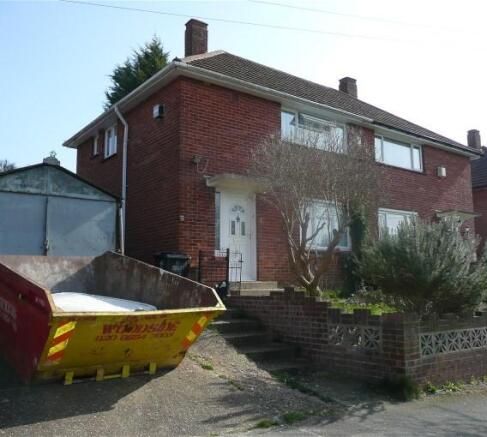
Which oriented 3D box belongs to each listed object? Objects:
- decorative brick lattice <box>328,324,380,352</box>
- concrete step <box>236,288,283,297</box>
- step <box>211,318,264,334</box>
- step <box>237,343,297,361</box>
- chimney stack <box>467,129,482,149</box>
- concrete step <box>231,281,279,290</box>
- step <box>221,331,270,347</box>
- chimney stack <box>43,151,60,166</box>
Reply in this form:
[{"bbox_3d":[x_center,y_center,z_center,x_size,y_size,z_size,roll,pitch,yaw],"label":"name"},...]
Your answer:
[{"bbox_3d":[1.498,1.589,6.315,0.090,0.300,0.890,5,-8,-36],"label":"decorative brick lattice"},{"bbox_3d":[0.207,1.629,10.266,1.380,0.150,0.380,5,-9,-35],"label":"concrete step"},{"bbox_3d":[-0.253,1.763,7.704,0.920,0.170,0.400,5,-9,-35],"label":"step"},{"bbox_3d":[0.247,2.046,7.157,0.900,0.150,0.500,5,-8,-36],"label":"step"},{"bbox_3d":[12.078,-3.824,24.673,0.580,1.400,0.480,5,-9,-35],"label":"chimney stack"},{"bbox_3d":[0.136,1.508,10.537,1.300,0.180,0.450,5,-8,-36],"label":"concrete step"},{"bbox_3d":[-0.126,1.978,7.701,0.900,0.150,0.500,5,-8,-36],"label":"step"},{"bbox_3d":[-3.828,-1.196,9.400,0.320,0.310,0.300,5,-9,-35],"label":"chimney stack"}]

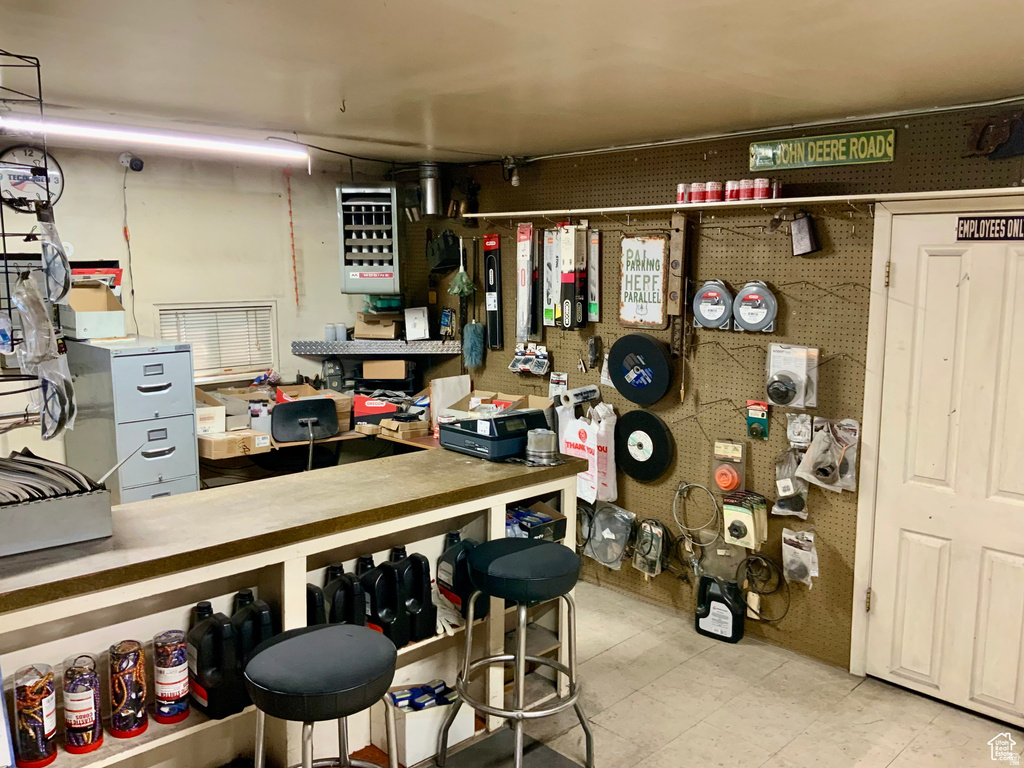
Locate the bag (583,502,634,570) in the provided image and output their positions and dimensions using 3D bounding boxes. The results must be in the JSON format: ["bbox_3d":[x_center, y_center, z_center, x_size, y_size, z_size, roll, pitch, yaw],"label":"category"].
[{"bbox_3d":[0.482,0.773,4.371,0.060,0.320,0.300,-7,11,-44],"label":"bag"}]

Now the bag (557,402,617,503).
[{"bbox_3d":[0.376,0.346,4.388,0.130,0.490,0.310,-7,11,-44],"label":"bag"}]

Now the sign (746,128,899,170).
[{"bbox_3d":[1.224,-0.929,3.433,0.595,0.117,0.012,7,10,44],"label":"sign"}]

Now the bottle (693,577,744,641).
[{"bbox_3d":[0.941,0.992,3.859,0.190,0.270,0.116,7,10,44],"label":"bottle"}]

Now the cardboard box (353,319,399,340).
[{"bbox_3d":[-0.826,-0.339,5.308,0.235,0.115,0.210,0,8,-4],"label":"cardboard box"}]

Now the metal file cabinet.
[{"bbox_3d":[-1.849,0.436,4.173,0.672,1.284,0.372,7,10,44],"label":"metal file cabinet"}]

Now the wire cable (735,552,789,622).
[{"bbox_3d":[1.097,0.888,3.751,0.060,0.275,0.240,-7,11,-44],"label":"wire cable"}]

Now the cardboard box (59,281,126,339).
[{"bbox_3d":[-2.054,-0.356,4.210,0.220,0.250,0.232,7,10,44],"label":"cardboard box"}]

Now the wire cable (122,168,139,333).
[{"bbox_3d":[-1.933,-0.668,4.350,0.055,0.830,0.025,-7,11,-44],"label":"wire cable"}]

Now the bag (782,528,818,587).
[{"bbox_3d":[1.192,0.719,3.545,0.115,0.214,0.060,7,10,44],"label":"bag"}]

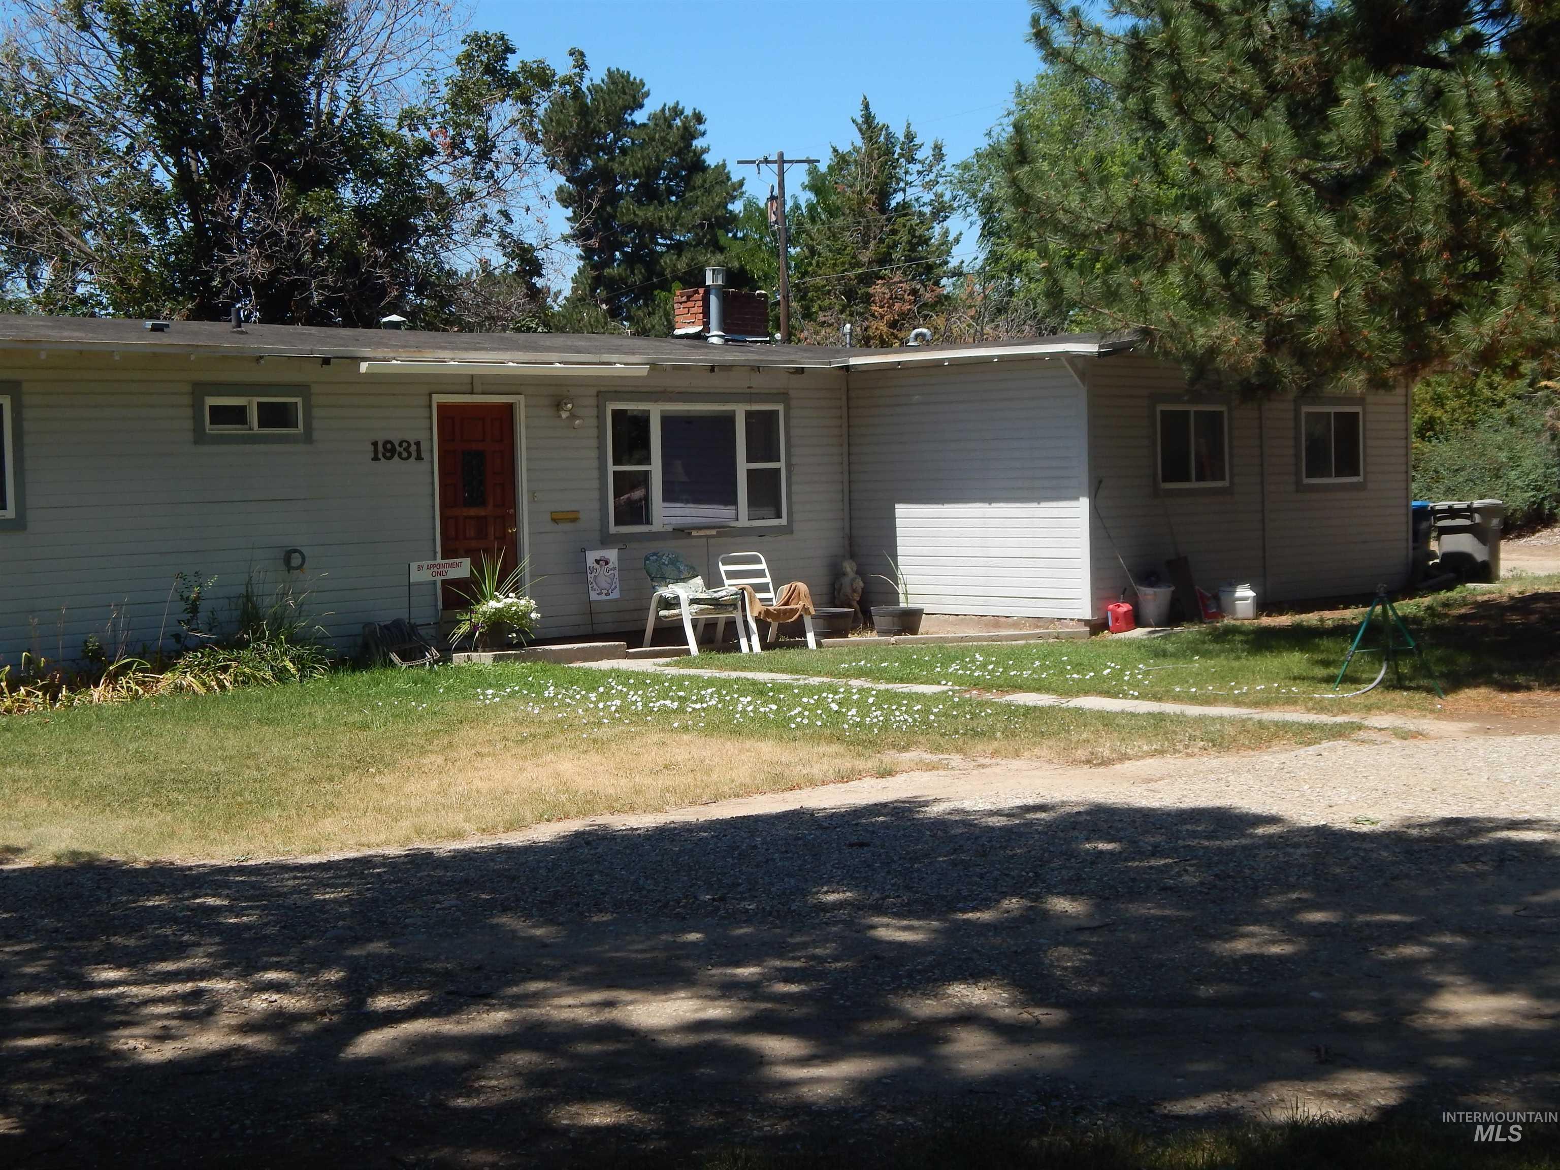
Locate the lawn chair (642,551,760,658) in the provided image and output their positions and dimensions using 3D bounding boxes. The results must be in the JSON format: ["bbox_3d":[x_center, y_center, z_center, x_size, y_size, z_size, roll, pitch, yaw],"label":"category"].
[{"bbox_3d":[-0.826,0.164,21.377,0.660,0.920,0.760,-4,4,-39],"label":"lawn chair"}]

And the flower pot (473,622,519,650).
[{"bbox_3d":[-2.727,0.465,20.992,0.380,0.310,0.380,-1,3,0],"label":"flower pot"}]

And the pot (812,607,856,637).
[{"bbox_3d":[0.501,0.387,23.000,0.570,0.320,0.570,-1,3,0],"label":"pot"}]

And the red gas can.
[{"bbox_3d":[3.550,0.341,22.850,0.260,0.320,0.220,-4,4,-43],"label":"red gas can"}]

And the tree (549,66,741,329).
[{"bbox_3d":[-3.833,-7.672,60.324,5.600,12.790,5.600,-1,3,0],"label":"tree"}]

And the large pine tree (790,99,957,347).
[{"bbox_3d":[2.799,-8.154,66.325,5.200,12.820,5.200,-1,3,0],"label":"large pine tree"}]

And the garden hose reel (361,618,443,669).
[{"bbox_3d":[-3.667,0.535,21.287,0.457,0.426,0.690,-4,4,-42],"label":"garden hose reel"}]

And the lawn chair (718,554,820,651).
[{"bbox_3d":[-0.167,0.154,21.627,0.650,0.920,0.760,-4,4,-36],"label":"lawn chair"}]

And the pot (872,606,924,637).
[{"bbox_3d":[1.190,0.363,22.393,0.540,0.280,0.540,-1,3,0],"label":"pot"}]

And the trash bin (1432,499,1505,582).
[{"bbox_3d":[9.074,-0.578,29.100,0.840,1.100,0.680,-4,4,-43],"label":"trash bin"}]

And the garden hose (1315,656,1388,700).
[{"bbox_3d":[4.176,0.682,16.150,0.600,0.290,0.150,-2,3,-21],"label":"garden hose"}]

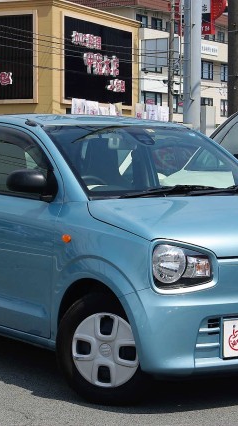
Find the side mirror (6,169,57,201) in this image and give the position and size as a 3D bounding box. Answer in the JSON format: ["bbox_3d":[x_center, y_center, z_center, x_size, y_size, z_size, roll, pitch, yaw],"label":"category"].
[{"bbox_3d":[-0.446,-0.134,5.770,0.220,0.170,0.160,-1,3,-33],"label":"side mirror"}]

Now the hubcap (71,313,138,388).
[{"bbox_3d":[-0.051,0.644,5.365,0.356,0.356,0.060,2,3,27],"label":"hubcap"}]

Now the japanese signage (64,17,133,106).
[{"bbox_3d":[-0.916,-7.609,58.177,0.200,4.030,8.550,1,3,23],"label":"japanese signage"}]

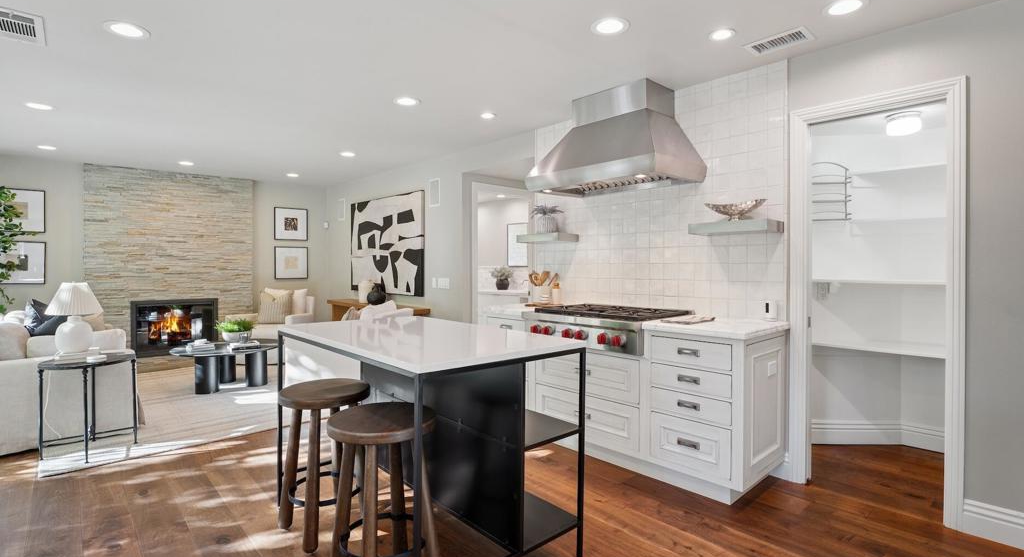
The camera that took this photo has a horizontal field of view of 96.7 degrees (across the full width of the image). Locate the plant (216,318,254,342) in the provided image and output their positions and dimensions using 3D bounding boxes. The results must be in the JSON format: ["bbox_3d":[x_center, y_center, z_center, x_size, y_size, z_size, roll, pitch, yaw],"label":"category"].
[{"bbox_3d":[-3.180,0.592,5.234,0.400,0.270,0.400,0,2,0],"label":"plant"}]

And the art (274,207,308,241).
[{"bbox_3d":[-3.316,-0.813,6.848,0.466,0.491,0.035,-2,3,-38],"label":"art"}]

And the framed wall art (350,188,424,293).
[{"bbox_3d":[-1.706,-0.435,6.084,0.045,1.260,1.830,-1,2,-45],"label":"framed wall art"}]

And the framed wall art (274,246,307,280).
[{"bbox_3d":[-3.319,-0.230,6.865,0.462,0.484,0.035,-2,3,-38],"label":"framed wall art"}]

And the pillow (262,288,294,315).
[{"bbox_3d":[-3.079,0.359,5.950,0.450,0.450,0.160,1,-11,20],"label":"pillow"}]

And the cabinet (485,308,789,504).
[{"bbox_3d":[0.668,0.703,3.187,0.660,0.915,2.040,-1,2,-43],"label":"cabinet"}]

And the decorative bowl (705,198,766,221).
[{"bbox_3d":[1.345,-0.399,2.749,0.170,0.130,0.360,-1,2,-43],"label":"decorative bowl"}]

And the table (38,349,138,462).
[{"bbox_3d":[-2.760,0.824,2.979,0.500,0.620,0.500,-1,2,-43],"label":"table"}]

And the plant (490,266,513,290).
[{"bbox_3d":[-0.123,-0.001,5.885,0.290,0.300,0.290,0,2,0],"label":"plant"}]

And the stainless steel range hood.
[{"bbox_3d":[0.700,-0.964,3.165,0.614,0.649,1.028,-2,3,-43],"label":"stainless steel range hood"}]

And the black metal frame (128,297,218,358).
[{"bbox_3d":[-4.486,0.647,6.084,0.921,0.718,0.300,-2,3,-38],"label":"black metal frame"}]

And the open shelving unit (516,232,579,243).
[{"bbox_3d":[0.297,-0.330,3.864,0.250,0.070,0.475,-1,2,-43],"label":"open shelving unit"}]

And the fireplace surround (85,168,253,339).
[{"bbox_3d":[-4.429,-0.140,6.051,1.768,2.479,0.180,-2,3,-38],"label":"fireplace surround"}]

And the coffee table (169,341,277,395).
[{"bbox_3d":[-2.911,0.891,4.687,0.970,0.410,0.970,-1,2,-43],"label":"coffee table"}]

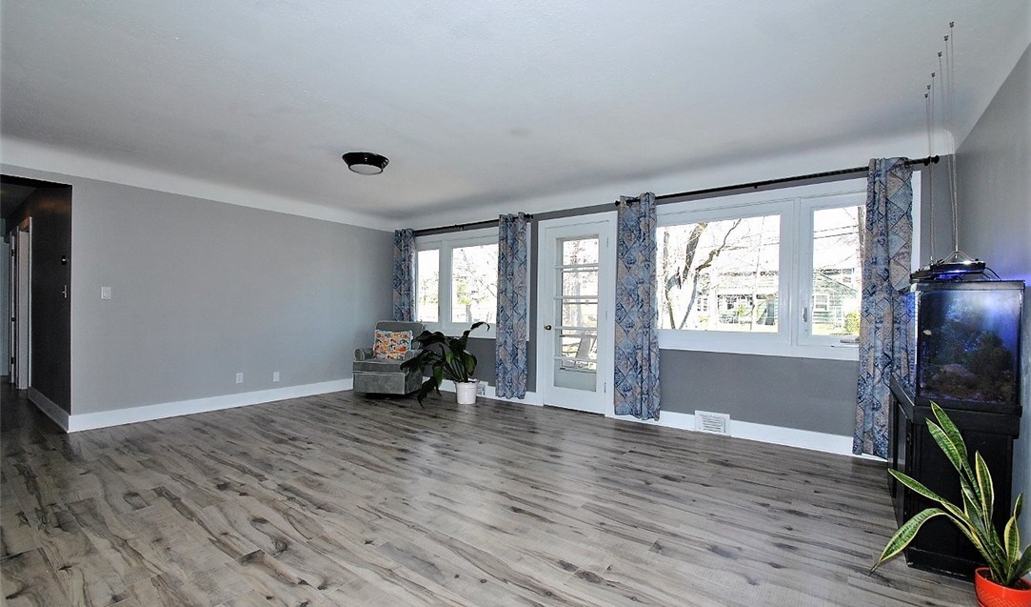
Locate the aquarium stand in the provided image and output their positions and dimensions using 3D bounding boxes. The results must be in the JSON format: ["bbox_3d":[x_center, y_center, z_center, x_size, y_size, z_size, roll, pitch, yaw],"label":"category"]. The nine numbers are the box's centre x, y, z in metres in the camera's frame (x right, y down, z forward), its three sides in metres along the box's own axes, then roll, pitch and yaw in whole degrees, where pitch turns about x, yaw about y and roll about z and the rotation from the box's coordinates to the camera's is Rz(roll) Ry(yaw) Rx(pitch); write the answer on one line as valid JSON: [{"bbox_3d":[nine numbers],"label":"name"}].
[{"bbox_3d":[2.251,0.822,2.290,0.340,0.725,1.180,0,0,37],"label":"aquarium stand"}]

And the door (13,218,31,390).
[{"bbox_3d":[-6.180,0.060,5.452,1.000,2.130,0.110,0,0,36],"label":"door"}]

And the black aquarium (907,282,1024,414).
[{"bbox_3d":[2.260,0.186,2.290,0.335,0.545,1.170,0,0,37],"label":"black aquarium"}]

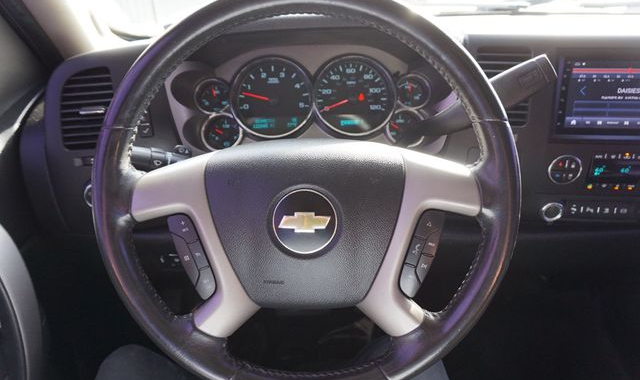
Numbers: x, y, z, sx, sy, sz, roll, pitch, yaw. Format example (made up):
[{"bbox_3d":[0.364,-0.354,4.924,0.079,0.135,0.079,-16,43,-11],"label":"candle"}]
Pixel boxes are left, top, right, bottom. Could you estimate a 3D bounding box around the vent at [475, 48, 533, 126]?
[{"bbox_3d":[0.244,-0.138,0.580,0.069,0.105,0.040,2,11,7],"label":"vent"}]

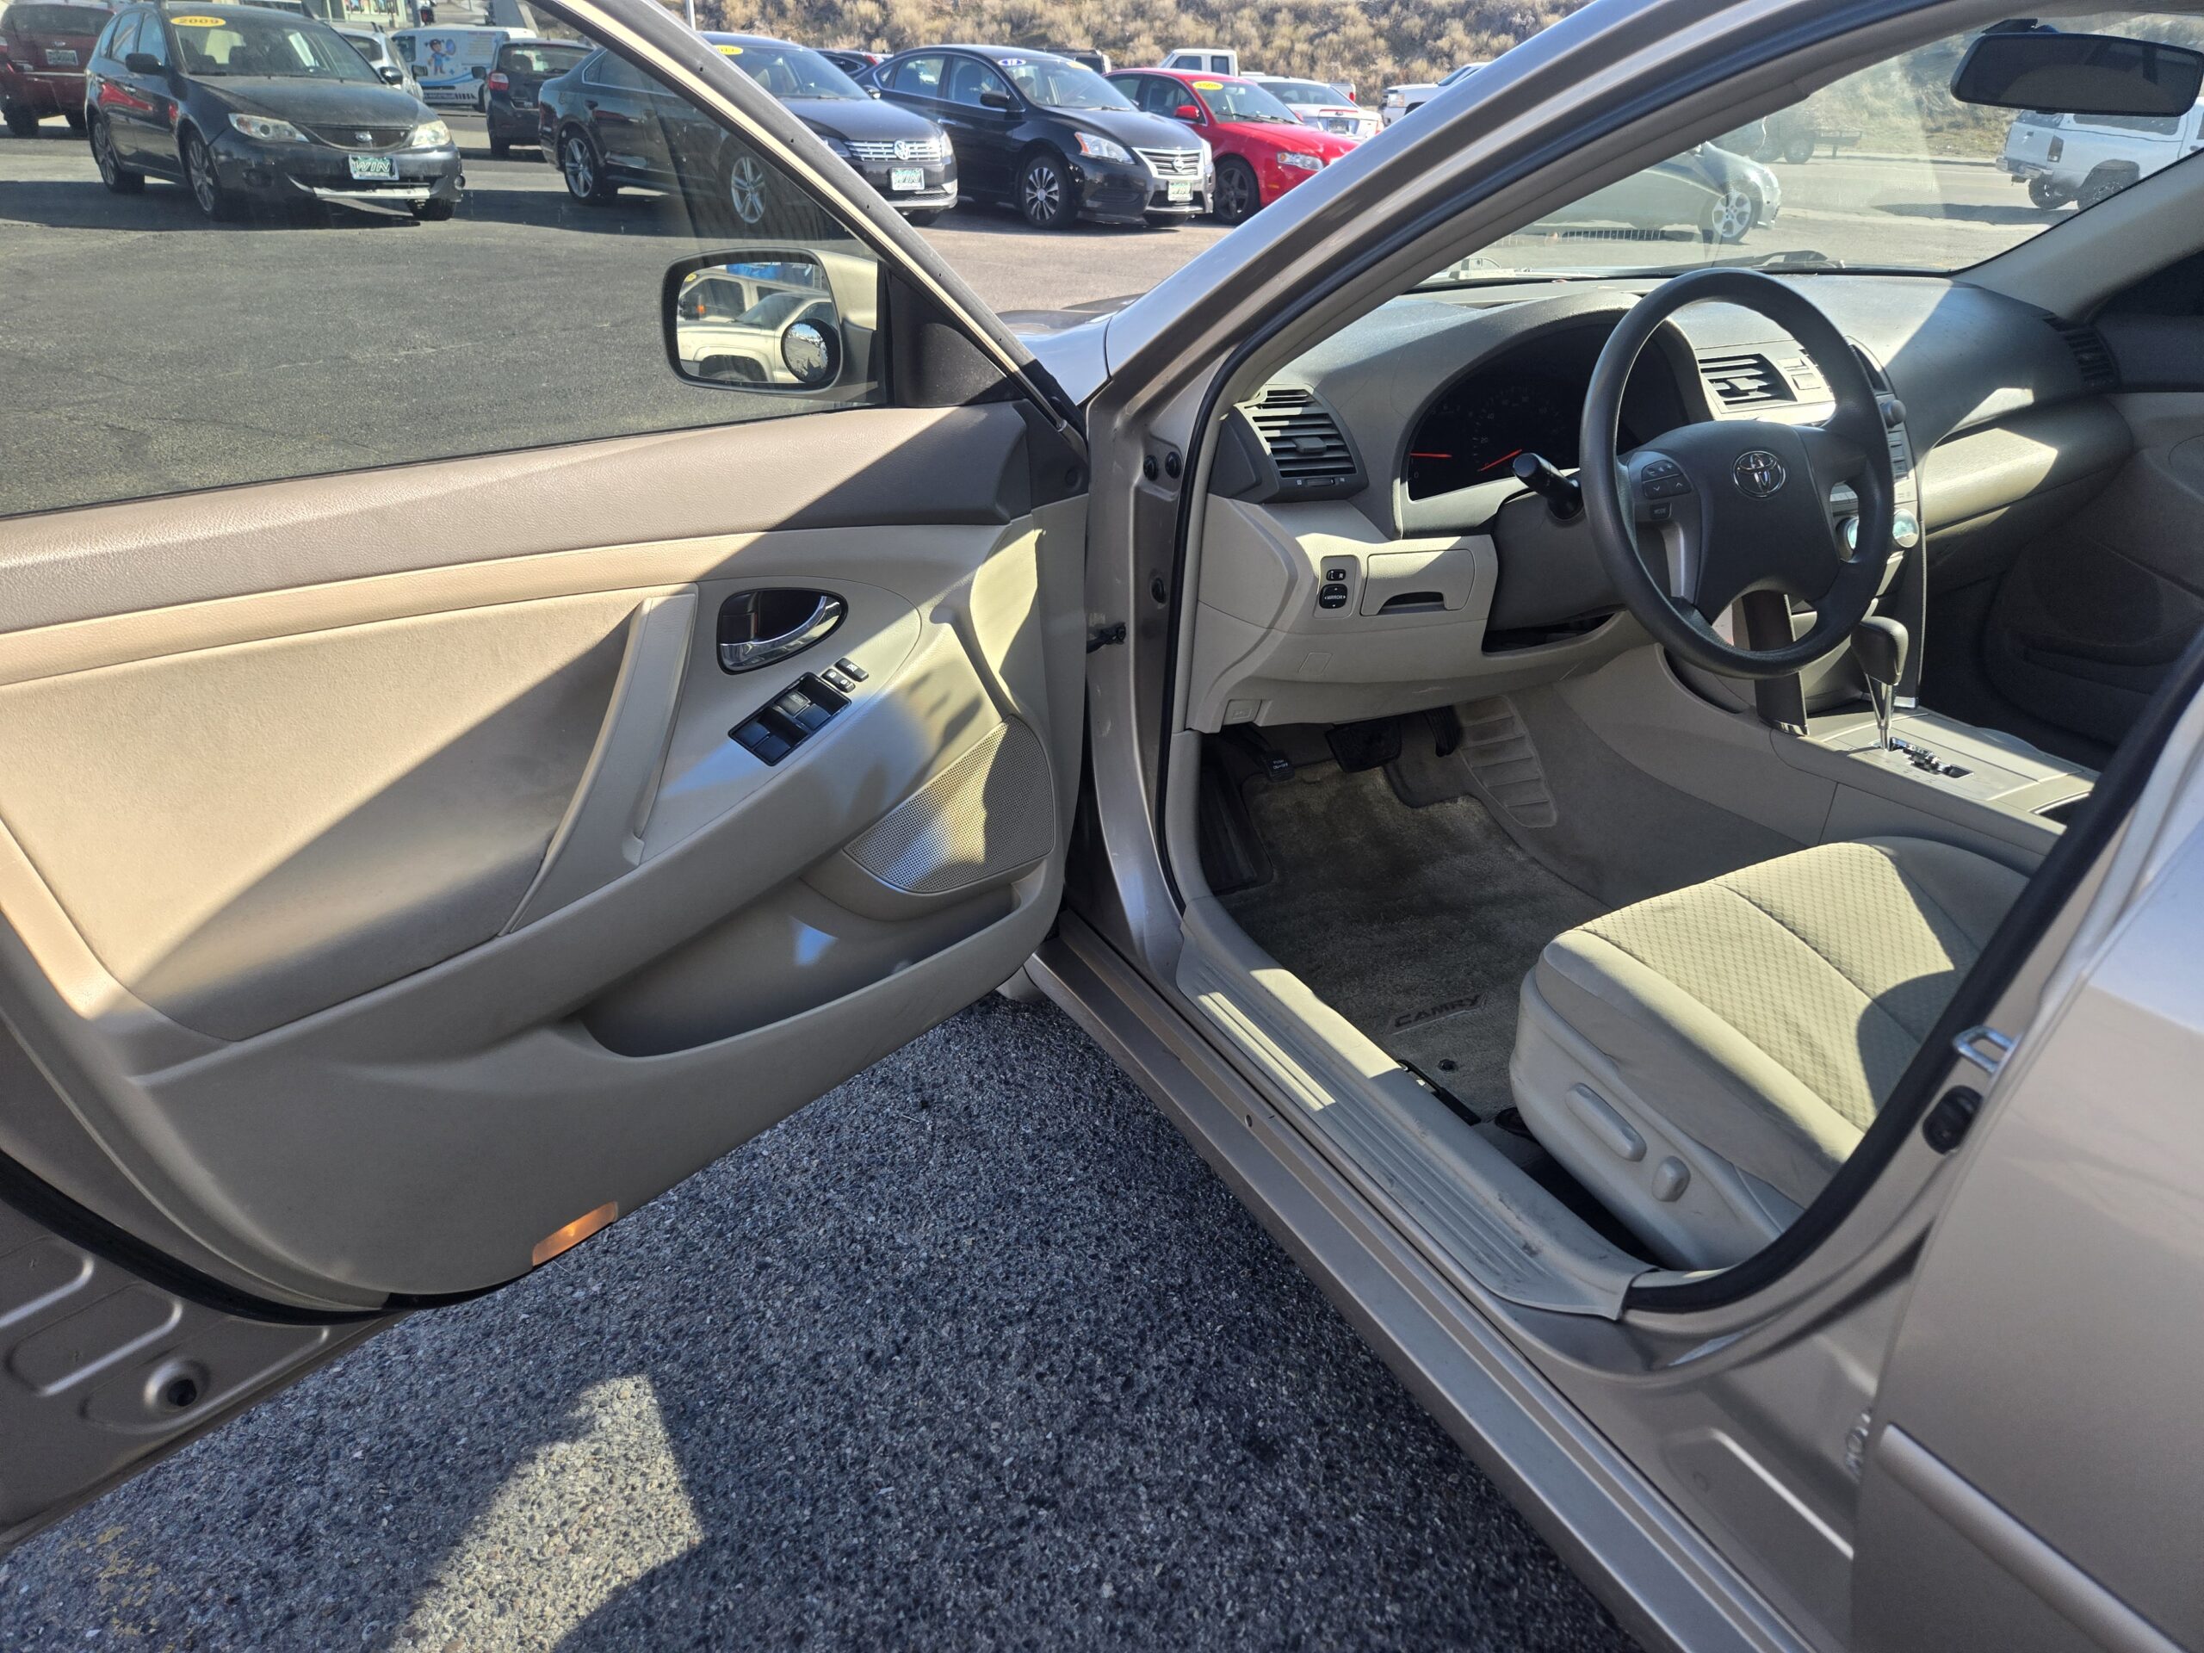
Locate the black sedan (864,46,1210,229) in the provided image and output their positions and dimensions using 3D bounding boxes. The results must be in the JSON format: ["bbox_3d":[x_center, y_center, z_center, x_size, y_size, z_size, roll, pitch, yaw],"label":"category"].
[{"bbox_3d":[-0.828,-6.892,14.542,1.800,1.495,4.625,-21,35,-38],"label":"black sedan"}]

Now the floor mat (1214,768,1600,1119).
[{"bbox_3d":[0.443,0.108,1.847,0.480,0.060,0.660,-12,34,-24],"label":"floor mat"}]

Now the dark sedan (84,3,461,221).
[{"bbox_3d":[-6.850,-5.819,11.848,1.780,1.475,4.415,-23,36,-40],"label":"dark sedan"}]

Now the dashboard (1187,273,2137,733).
[{"bbox_3d":[0.751,-0.458,1.901,1.450,0.470,0.560,-11,30,-24],"label":"dashboard"}]

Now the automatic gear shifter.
[{"bbox_3d":[0.888,-0.164,1.658,0.050,0.147,0.080,-11,30,-24],"label":"automatic gear shifter"}]

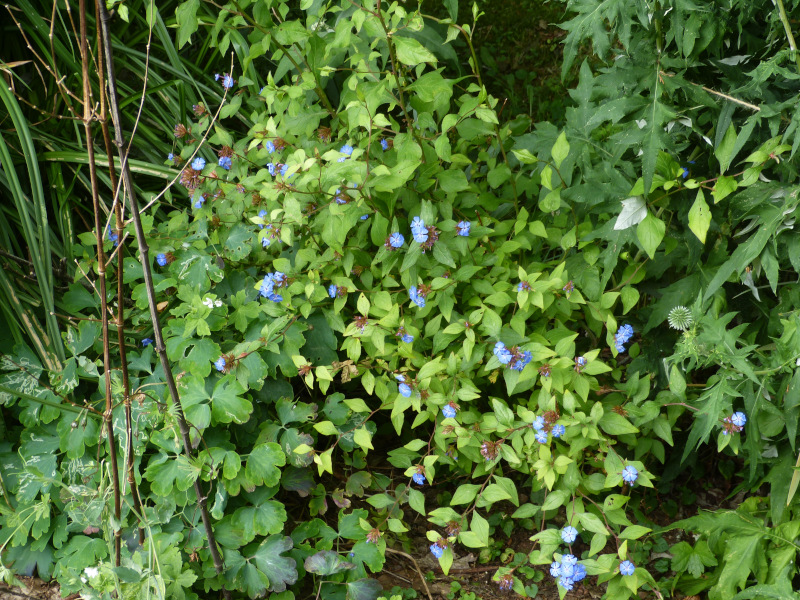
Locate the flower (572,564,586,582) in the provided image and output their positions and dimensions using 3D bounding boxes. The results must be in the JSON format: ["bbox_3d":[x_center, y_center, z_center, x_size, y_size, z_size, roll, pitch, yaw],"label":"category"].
[{"bbox_3d":[0.220,0.336,2.070,0.019,0.020,0.010,-21,-1,-32],"label":"flower"}]

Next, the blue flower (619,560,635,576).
[{"bbox_3d":[0.278,0.329,2.070,0.019,0.010,0.019,-2,70,-4],"label":"blue flower"}]

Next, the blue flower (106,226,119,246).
[{"bbox_3d":[-0.439,-0.097,2.580,0.022,0.029,0.018,14,28,27],"label":"blue flower"}]

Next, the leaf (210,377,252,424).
[{"bbox_3d":[-0.220,0.131,2.200,0.055,0.045,0.040,0,25,0],"label":"leaf"}]

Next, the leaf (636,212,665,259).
[{"bbox_3d":[0.349,-0.090,2.350,0.039,0.059,0.024,0,25,0],"label":"leaf"}]

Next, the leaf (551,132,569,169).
[{"bbox_3d":[0.236,-0.223,2.500,0.026,0.051,0.020,0,25,0],"label":"leaf"}]

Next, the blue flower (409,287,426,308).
[{"bbox_3d":[0.025,-0.004,2.380,0.024,0.025,0.018,9,26,18],"label":"blue flower"}]

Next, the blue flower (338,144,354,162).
[{"bbox_3d":[-0.081,-0.221,2.540,0.023,0.022,0.017,0,25,0],"label":"blue flower"}]

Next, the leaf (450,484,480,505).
[{"bbox_3d":[0.084,0.248,2.150,0.038,0.019,0.020,0,25,0],"label":"leaf"}]

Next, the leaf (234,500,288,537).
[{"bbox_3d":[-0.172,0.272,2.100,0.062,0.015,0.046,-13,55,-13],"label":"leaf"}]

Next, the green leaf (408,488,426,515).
[{"bbox_3d":[0.022,0.254,2.130,0.021,0.008,0.036,-14,68,-12],"label":"green leaf"}]

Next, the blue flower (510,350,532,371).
[{"bbox_3d":[0.168,0.084,2.330,0.028,0.022,0.018,-6,26,-14],"label":"blue flower"}]

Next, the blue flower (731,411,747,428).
[{"bbox_3d":[0.468,0.165,2.330,0.021,0.021,0.015,-4,25,-9],"label":"blue flower"}]

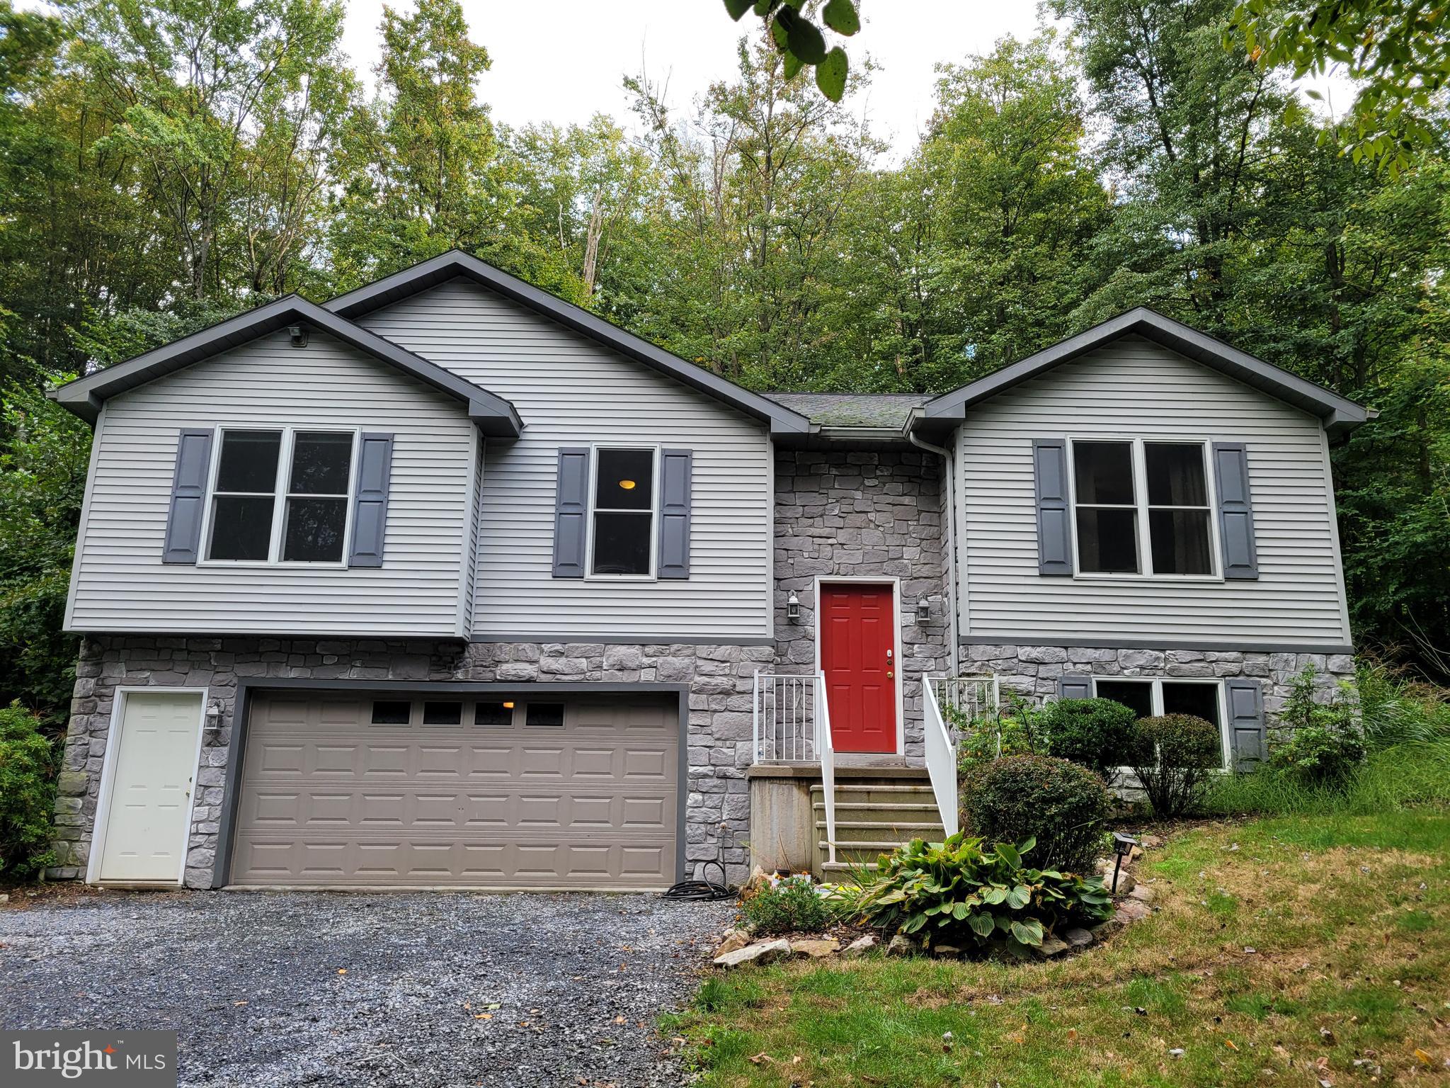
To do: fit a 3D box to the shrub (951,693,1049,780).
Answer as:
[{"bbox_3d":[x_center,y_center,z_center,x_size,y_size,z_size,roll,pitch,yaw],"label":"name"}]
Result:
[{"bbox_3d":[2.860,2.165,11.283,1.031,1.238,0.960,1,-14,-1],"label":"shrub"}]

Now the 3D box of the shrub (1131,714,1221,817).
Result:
[{"bbox_3d":[4.465,2.199,10.786,0.820,0.960,0.800,1,-13,-1],"label":"shrub"}]

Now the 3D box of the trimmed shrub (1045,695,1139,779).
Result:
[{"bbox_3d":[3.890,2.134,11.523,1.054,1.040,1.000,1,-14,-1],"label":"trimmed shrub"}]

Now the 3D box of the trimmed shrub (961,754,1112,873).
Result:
[{"bbox_3d":[2.882,2.506,10.069,1.403,1.108,1.320,1,-14,-1],"label":"trimmed shrub"}]

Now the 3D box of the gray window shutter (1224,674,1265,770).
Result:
[{"bbox_3d":[5.703,1.965,11.919,0.375,0.980,0.045,1,-13,-1],"label":"gray window shutter"}]

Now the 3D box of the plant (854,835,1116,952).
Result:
[{"bbox_3d":[1.717,2.321,7.353,1.620,0.620,1.200,1,-13,-1],"label":"plant"}]

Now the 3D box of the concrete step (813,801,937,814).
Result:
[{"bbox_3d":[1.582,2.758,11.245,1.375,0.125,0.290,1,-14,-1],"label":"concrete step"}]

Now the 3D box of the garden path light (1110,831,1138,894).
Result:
[{"bbox_3d":[2.771,2.209,7.558,0.140,0.410,0.140,13,-9,2],"label":"garden path light"}]

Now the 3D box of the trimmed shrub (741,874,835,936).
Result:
[{"bbox_3d":[0.495,2.814,8.493,0.730,0.450,0.650,1,-13,-1],"label":"trimmed shrub"}]

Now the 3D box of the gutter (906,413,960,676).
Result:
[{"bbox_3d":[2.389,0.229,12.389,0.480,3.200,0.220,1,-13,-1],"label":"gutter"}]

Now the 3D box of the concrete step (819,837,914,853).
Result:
[{"bbox_3d":[1.555,2.912,10.344,1.330,0.170,0.310,1,-13,-1],"label":"concrete step"}]

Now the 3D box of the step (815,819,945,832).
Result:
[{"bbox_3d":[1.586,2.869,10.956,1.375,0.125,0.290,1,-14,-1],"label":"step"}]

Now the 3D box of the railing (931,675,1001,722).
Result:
[{"bbox_3d":[2.624,1.913,11.874,0.775,0.983,0.060,1,-14,-1],"label":"railing"}]

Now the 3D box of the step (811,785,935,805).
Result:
[{"bbox_3d":[1.578,2.665,11.530,1.375,0.180,0.290,1,-14,-1],"label":"step"}]

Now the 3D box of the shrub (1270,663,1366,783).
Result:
[{"bbox_3d":[6.180,1.896,11.360,0.920,1.200,0.820,1,-13,-1],"label":"shrub"}]

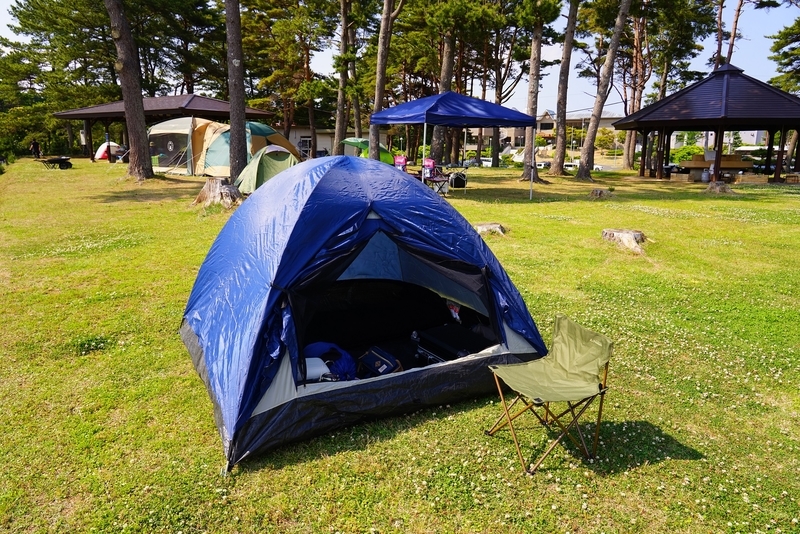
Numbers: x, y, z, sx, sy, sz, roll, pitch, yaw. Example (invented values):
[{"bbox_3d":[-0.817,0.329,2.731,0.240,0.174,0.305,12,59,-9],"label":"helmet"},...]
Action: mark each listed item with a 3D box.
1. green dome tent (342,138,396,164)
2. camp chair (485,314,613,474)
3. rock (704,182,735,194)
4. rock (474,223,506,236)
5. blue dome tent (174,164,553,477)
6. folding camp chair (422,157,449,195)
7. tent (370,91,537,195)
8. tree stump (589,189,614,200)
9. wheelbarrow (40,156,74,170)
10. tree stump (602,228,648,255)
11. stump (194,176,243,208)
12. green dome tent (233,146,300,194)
[{"bbox_3d":[-1.611,-5.703,26.406,2.300,1.450,2.000,-7,16,-29],"label":"green dome tent"},{"bbox_3d":[0.711,0.602,2.605,0.403,0.602,0.405,-5,15,-21],"label":"camp chair"},{"bbox_3d":[9.259,-2.310,15.421,0.780,0.320,0.720,7,15,23],"label":"rock"},{"bbox_3d":[1.409,-0.587,8.493,0.540,0.150,0.420,-1,14,-6],"label":"rock"},{"bbox_3d":[-0.360,-0.025,3.523,1.950,1.330,1.950,-6,15,-27],"label":"blue dome tent"},{"bbox_3d":[0.907,-2.178,13.312,0.480,0.900,0.500,12,18,39],"label":"folding camp chair"},{"bbox_3d":[1.245,-3.069,13.605,3.020,2.580,3.020,-6,15,-26],"label":"tent"},{"bbox_3d":[5.115,-1.854,13.536,0.620,0.250,0.600,6,15,20],"label":"tree stump"},{"bbox_3d":[-14.488,-4.371,22.347,1.350,0.580,0.680,-2,14,-11],"label":"wheelbarrow"},{"bbox_3d":[3.165,-0.377,7.519,0.600,0.210,0.620,6,15,20],"label":"tree stump"},{"bbox_3d":[-3.858,-1.574,11.360,0.980,0.580,0.880,-3,14,-16],"label":"stump"},{"bbox_3d":[-3.660,-2.753,14.881,1.800,1.230,2.200,-6,15,-28],"label":"green dome tent"}]

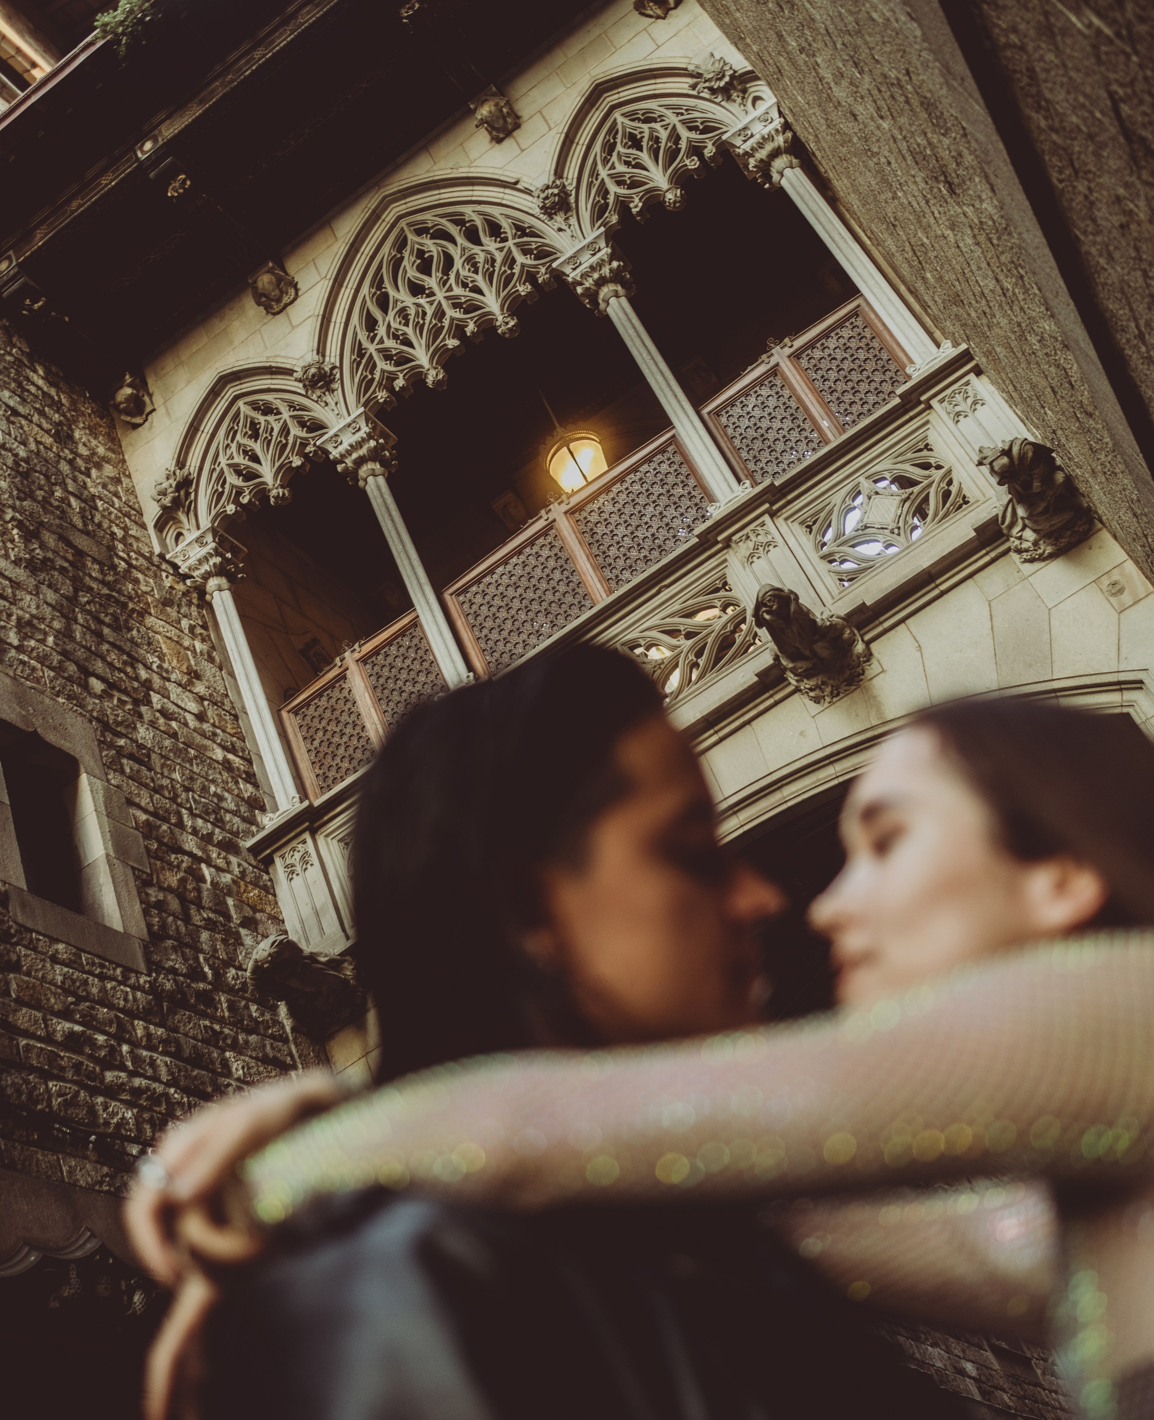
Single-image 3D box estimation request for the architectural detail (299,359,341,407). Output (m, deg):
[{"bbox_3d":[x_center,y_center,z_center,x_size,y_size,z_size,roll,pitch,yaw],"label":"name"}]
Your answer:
[{"bbox_3d":[-1.434,-1.839,9.377,0.228,0.274,0.228,-34,-36,13],"label":"architectural detail"}]

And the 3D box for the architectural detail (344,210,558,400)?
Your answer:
[{"bbox_3d":[-0.898,-2.739,10.999,1.692,1.620,0.252,-34,-36,12],"label":"architectural detail"}]

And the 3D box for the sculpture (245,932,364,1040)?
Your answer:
[{"bbox_3d":[-1.236,1.218,7.529,0.365,0.502,0.517,-34,-36,13],"label":"sculpture"}]

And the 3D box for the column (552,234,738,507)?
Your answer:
[{"bbox_3d":[0.406,-1.673,8.457,0.334,1.854,0.342,-34,-36,13],"label":"column"}]

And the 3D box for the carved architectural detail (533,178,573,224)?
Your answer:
[{"bbox_3d":[-0.160,-3.174,10.500,0.261,0.297,0.198,-34,-36,12],"label":"carved architectural detail"}]

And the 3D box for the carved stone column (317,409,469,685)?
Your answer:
[{"bbox_3d":[-0.889,-0.799,8.824,0.334,1.854,0.342,-34,-36,13],"label":"carved stone column"}]

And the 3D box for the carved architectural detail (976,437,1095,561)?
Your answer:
[{"bbox_3d":[1.795,-0.842,6.678,0.365,0.502,0.517,-34,-36,13],"label":"carved architectural detail"}]

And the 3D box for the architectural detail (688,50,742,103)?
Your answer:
[{"bbox_3d":[0.846,-3.855,10.239,0.306,0.306,0.216,-34,-36,12],"label":"architectural detail"}]

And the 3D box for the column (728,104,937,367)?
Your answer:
[{"bbox_3d":[1.280,-2.263,8.210,0.334,1.854,0.342,-34,-36,13],"label":"column"}]

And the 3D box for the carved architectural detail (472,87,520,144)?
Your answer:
[{"bbox_3d":[-0.522,-3.861,10.936,0.261,0.342,0.288,-34,-36,12],"label":"carved architectural detail"}]

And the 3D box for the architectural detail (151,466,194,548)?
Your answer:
[{"bbox_3d":[-2.681,-1.355,11.099,0.306,0.576,0.216,-34,-36,12],"label":"architectural detail"}]

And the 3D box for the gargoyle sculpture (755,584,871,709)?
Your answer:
[{"bbox_3d":[0.955,-0.275,6.916,0.365,0.502,0.517,-34,-36,13],"label":"gargoyle sculpture"}]

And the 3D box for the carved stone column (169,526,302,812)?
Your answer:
[{"bbox_3d":[-2.050,-0.210,10.466,0.387,2.286,0.378,-34,-36,12],"label":"carved stone column"}]

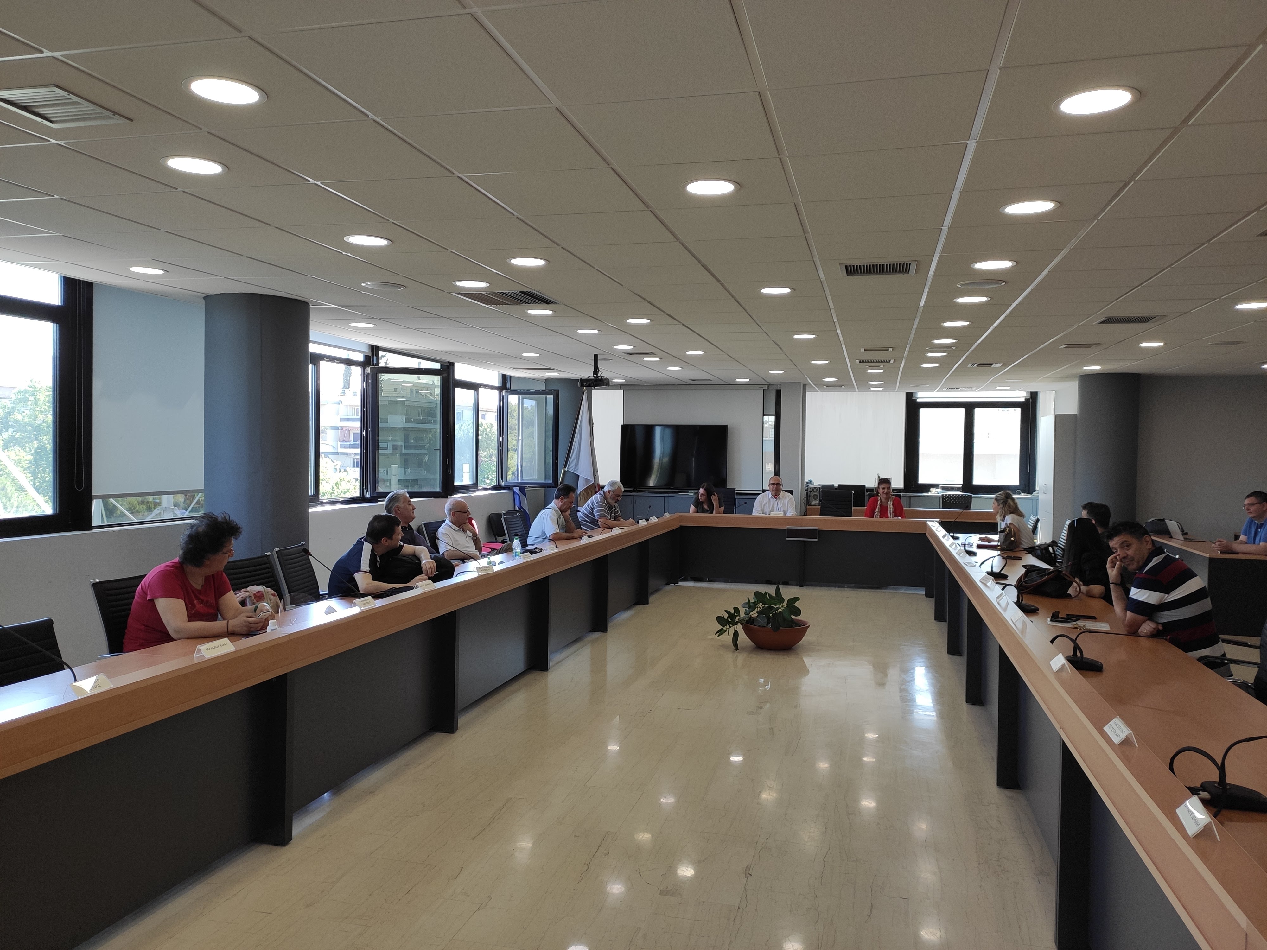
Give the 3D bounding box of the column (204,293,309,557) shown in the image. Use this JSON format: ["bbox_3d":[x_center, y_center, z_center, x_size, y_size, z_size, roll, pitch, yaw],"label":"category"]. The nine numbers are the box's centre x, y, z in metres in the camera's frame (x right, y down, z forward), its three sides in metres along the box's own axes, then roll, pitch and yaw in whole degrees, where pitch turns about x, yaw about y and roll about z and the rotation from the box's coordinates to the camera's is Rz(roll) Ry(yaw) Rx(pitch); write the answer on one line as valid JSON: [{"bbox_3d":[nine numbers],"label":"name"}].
[{"bbox_3d":[-2.590,0.115,6.299,0.663,2.615,0.663,1,2,15],"label":"column"}]

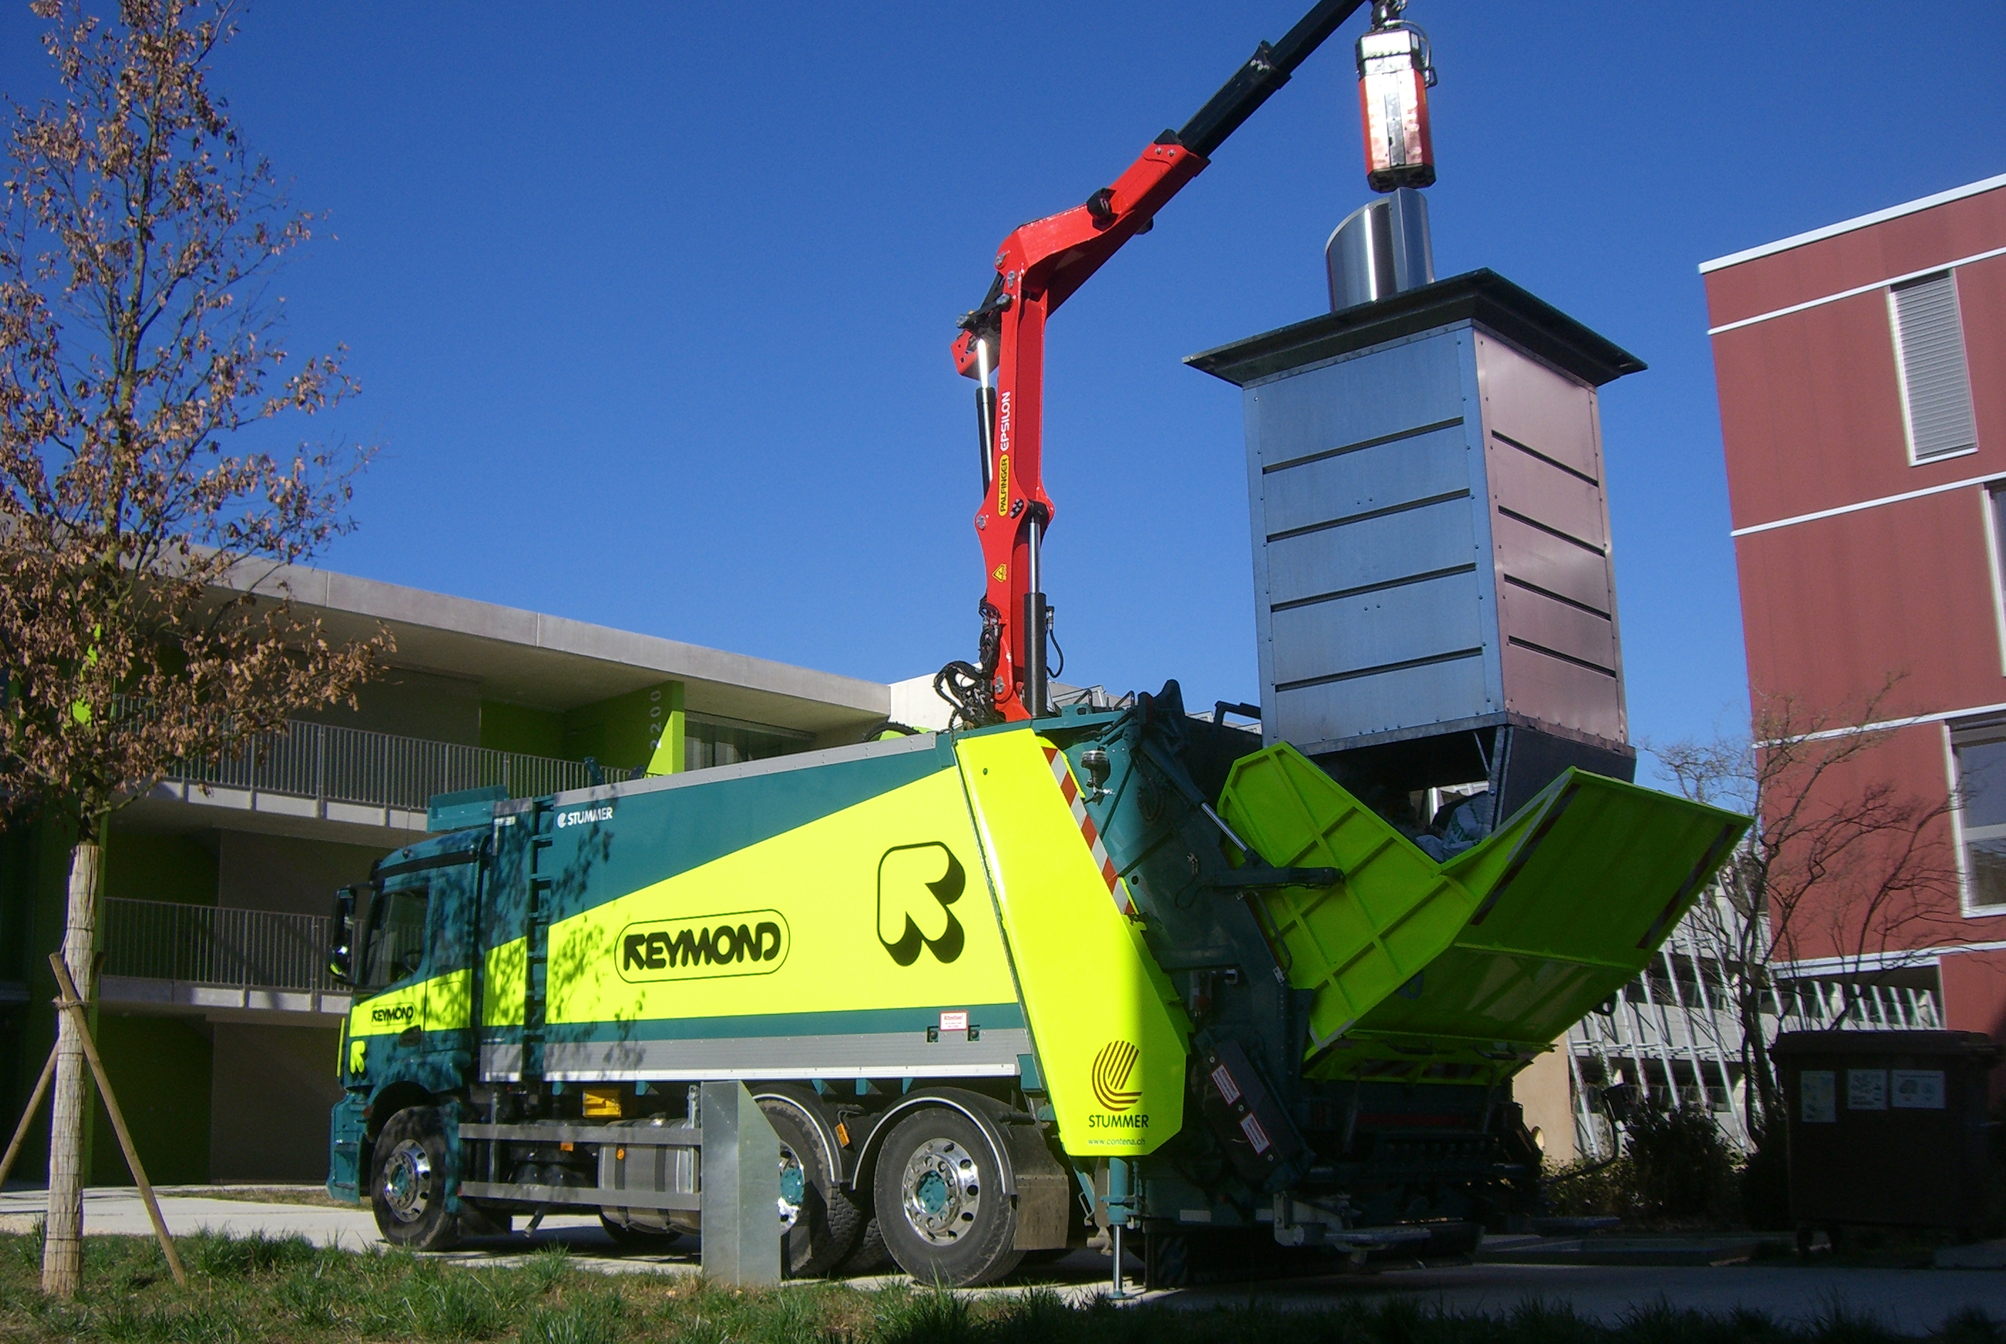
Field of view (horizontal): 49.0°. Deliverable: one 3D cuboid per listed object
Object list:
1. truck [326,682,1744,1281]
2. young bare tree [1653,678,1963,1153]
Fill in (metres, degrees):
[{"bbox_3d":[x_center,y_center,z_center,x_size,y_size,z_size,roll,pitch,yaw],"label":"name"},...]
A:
[{"bbox_3d":[-0.590,2.326,15.229,11.152,3.461,2.591,-10,-16,40],"label":"truck"},{"bbox_3d":[6.578,2.197,17.997,2.531,4.393,2.531,-1,-12,0],"label":"young bare tree"}]

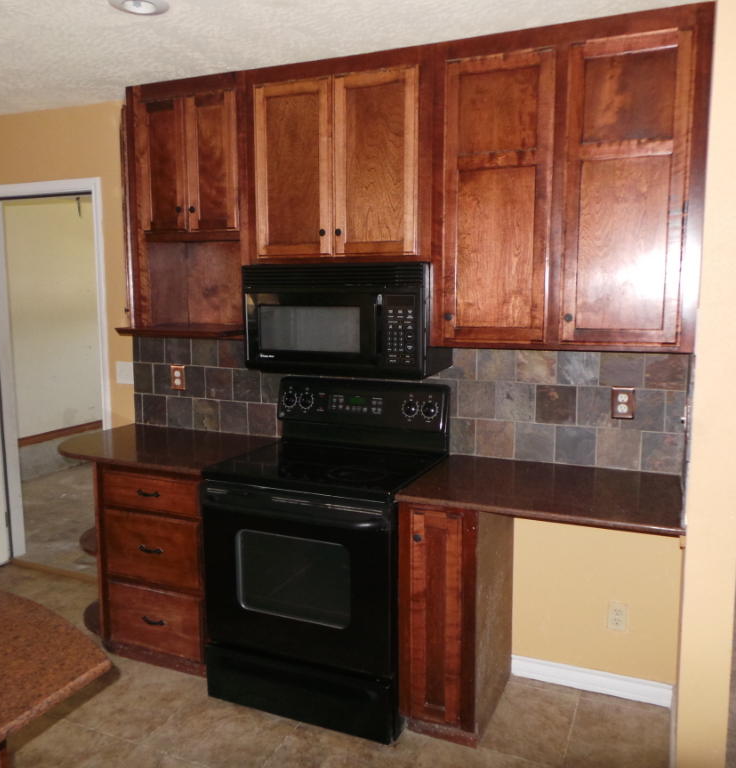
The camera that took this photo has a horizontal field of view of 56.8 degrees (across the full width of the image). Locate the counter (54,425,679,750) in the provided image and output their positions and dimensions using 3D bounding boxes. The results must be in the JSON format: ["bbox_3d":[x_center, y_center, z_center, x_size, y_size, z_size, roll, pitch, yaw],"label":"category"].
[{"bbox_3d":[-0.141,0.764,2.767,2.542,0.918,0.605,3,9,23],"label":"counter"}]

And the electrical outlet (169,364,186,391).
[{"bbox_3d":[-0.926,-0.029,3.309,0.074,0.117,0.009,3,9,23],"label":"electrical outlet"}]

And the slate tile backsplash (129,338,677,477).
[{"bbox_3d":[-0.016,0.040,2.945,2.525,0.460,0.020,3,9,23],"label":"slate tile backsplash"}]

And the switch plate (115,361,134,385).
[{"bbox_3d":[-1.220,-0.055,3.446,0.115,0.115,0.009,3,9,23],"label":"switch plate"}]

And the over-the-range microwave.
[{"bbox_3d":[-0.074,-0.264,2.710,0.752,0.405,0.383,3,9,23],"label":"over-the-range microwave"}]

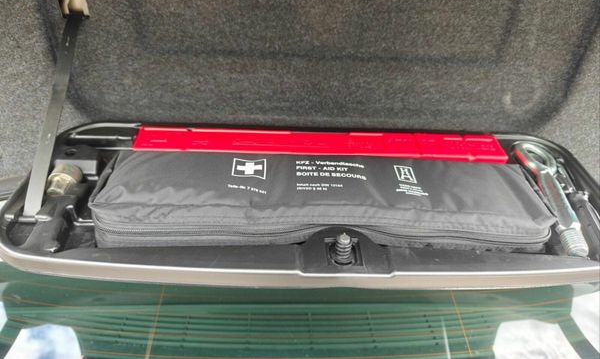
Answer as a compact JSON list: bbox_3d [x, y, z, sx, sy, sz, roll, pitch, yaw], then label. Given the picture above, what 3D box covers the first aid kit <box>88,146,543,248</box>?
[{"bbox_3d":[0.029,0.024,0.452,0.450,0.058,0.100,2,37,-3],"label":"first aid kit"}]

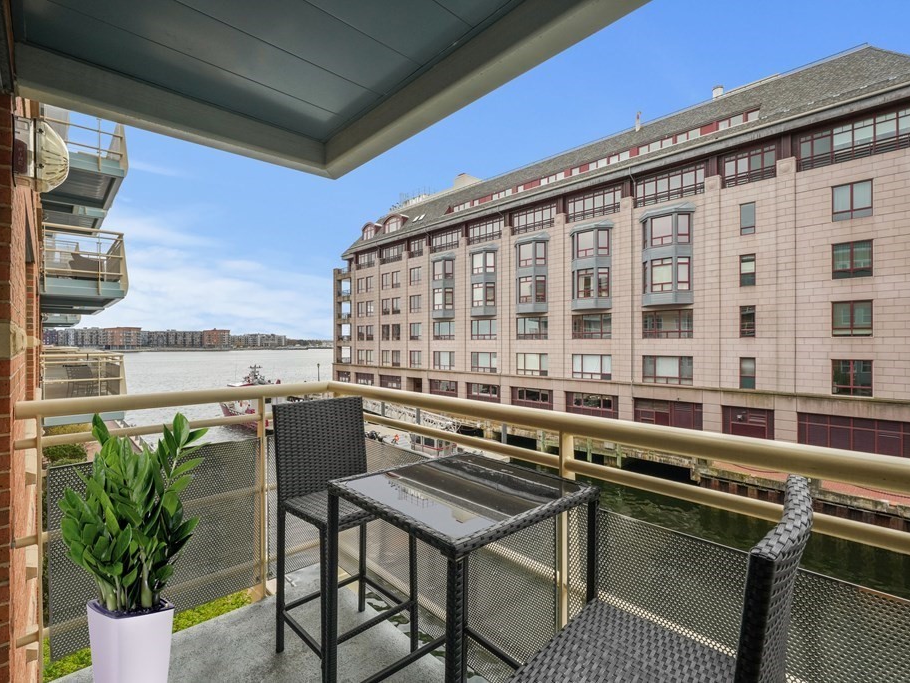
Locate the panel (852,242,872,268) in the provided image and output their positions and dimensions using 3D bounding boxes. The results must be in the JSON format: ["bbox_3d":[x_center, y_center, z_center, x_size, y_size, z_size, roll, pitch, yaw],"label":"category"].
[{"bbox_3d":[20.966,-4.453,23.450,0.070,1.311,0.757,0,0,-42],"label":"panel"}]

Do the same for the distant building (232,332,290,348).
[{"bbox_3d":[-232.000,-0.500,538.000,62.000,16.500,22.000,0,0,-30],"label":"distant building"}]

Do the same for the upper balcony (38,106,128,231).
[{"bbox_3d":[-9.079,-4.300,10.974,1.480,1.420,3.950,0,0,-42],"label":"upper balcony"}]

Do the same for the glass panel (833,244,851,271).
[{"bbox_3d":[20.440,-4.435,24.024,0.070,1.301,0.713,0,0,-42],"label":"glass panel"}]

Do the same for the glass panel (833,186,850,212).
[{"bbox_3d":[20.432,-7.531,24.033,0.070,1.360,0.689,0,0,-42],"label":"glass panel"}]

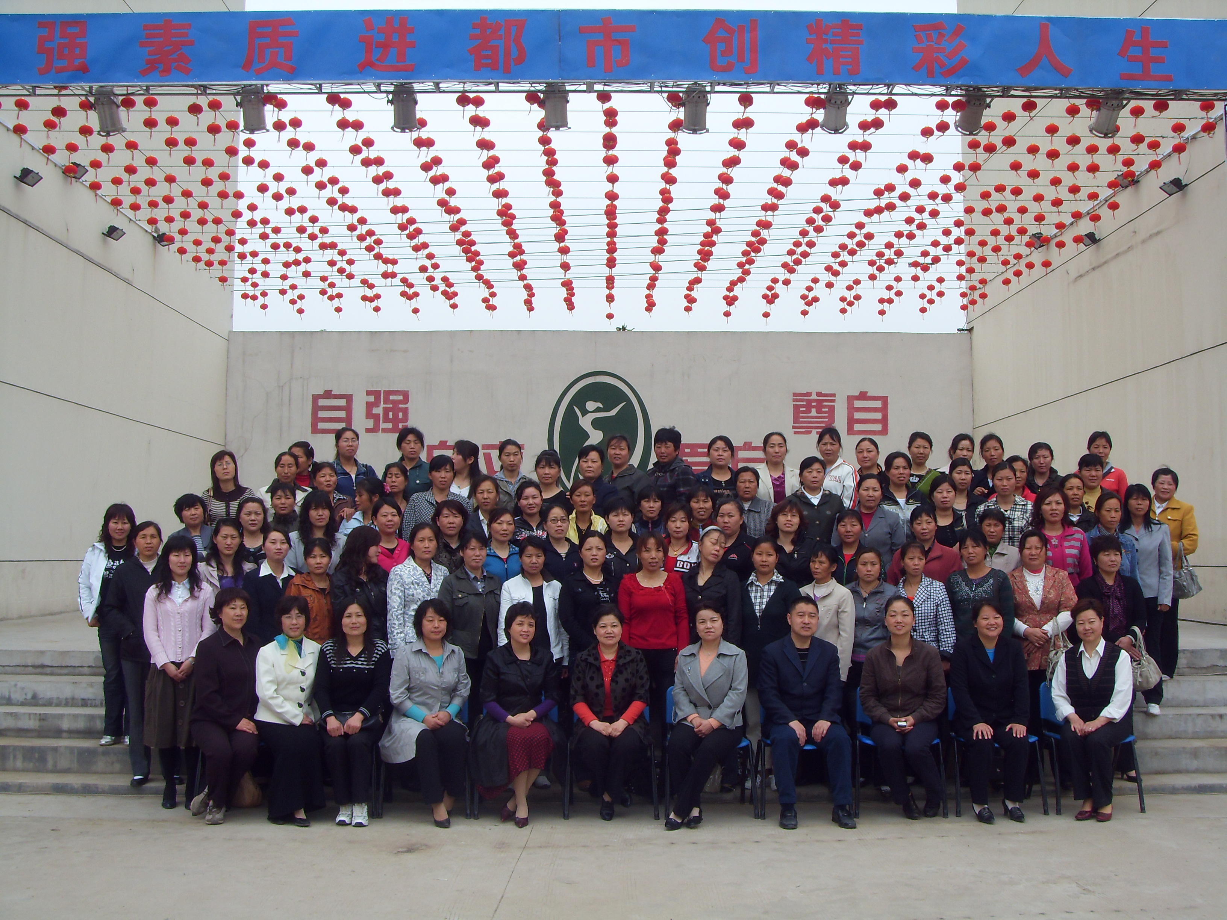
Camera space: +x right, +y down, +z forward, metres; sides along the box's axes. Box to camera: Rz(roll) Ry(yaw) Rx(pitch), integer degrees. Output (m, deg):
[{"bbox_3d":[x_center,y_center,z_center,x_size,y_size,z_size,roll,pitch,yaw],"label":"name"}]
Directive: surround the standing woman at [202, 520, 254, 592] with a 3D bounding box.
[{"bbox_3d":[-2.544,1.208,9.139,0.440,1.635,0.290,1,-4,-10],"label":"standing woman"}]

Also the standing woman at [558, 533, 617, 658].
[{"bbox_3d":[-0.159,1.256,8.965,0.430,1.575,0.290,1,-4,-10],"label":"standing woman"}]

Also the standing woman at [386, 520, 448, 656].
[{"bbox_3d":[-1.265,1.224,8.967,0.430,1.640,0.300,1,-4,-16],"label":"standing woman"}]

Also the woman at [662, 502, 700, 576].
[{"bbox_3d":[0.448,1.103,9.402,0.460,1.626,0.290,0,-4,2],"label":"woman"}]

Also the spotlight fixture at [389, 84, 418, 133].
[{"bbox_3d":[-1.875,-3.150,12.343,0.250,0.390,0.260,0,36,0],"label":"spotlight fixture"}]

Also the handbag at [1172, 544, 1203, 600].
[{"bbox_3d":[3.998,0.788,9.720,0.280,0.396,0.150,0,-4,5],"label":"handbag"}]

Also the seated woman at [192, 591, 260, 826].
[{"bbox_3d":[-2.292,1.421,8.194,0.460,1.324,0.740,1,-4,-20],"label":"seated woman"}]

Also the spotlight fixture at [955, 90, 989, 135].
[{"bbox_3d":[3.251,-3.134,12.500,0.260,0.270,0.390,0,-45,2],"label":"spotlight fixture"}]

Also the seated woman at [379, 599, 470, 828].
[{"bbox_3d":[-1.055,1.405,7.789,0.500,1.226,0.720,1,-4,-9],"label":"seated woman"}]

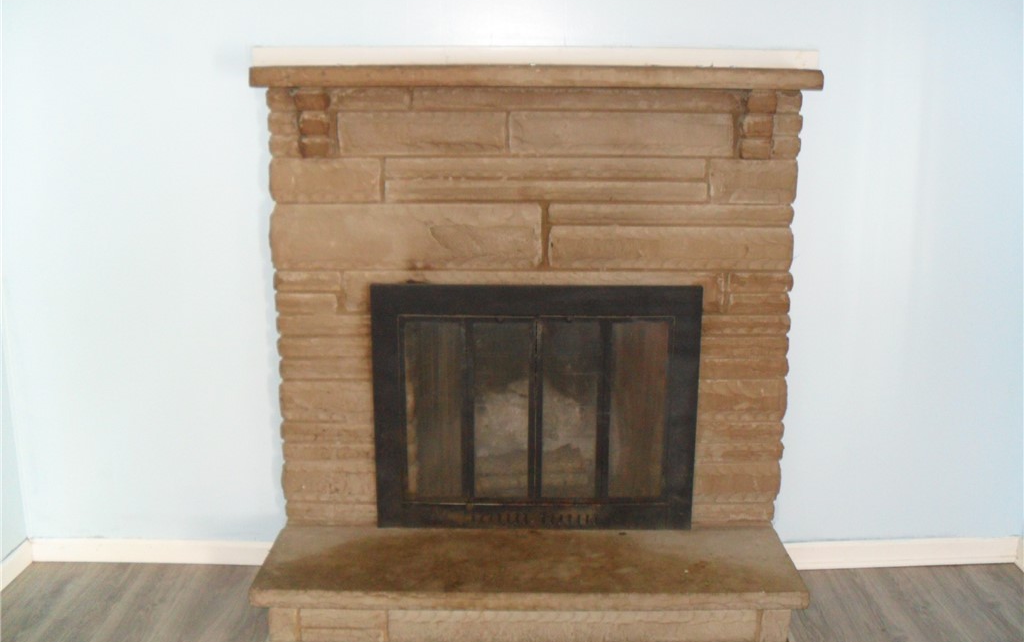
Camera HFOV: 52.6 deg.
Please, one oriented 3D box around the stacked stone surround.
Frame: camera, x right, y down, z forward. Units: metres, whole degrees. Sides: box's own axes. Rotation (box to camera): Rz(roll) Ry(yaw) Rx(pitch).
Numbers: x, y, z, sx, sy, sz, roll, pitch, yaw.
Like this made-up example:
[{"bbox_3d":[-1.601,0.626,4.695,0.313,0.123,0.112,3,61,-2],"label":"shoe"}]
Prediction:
[{"bbox_3d":[0.063,-0.033,2.943,1.488,1.344,0.265,0,14,0],"label":"stacked stone surround"}]

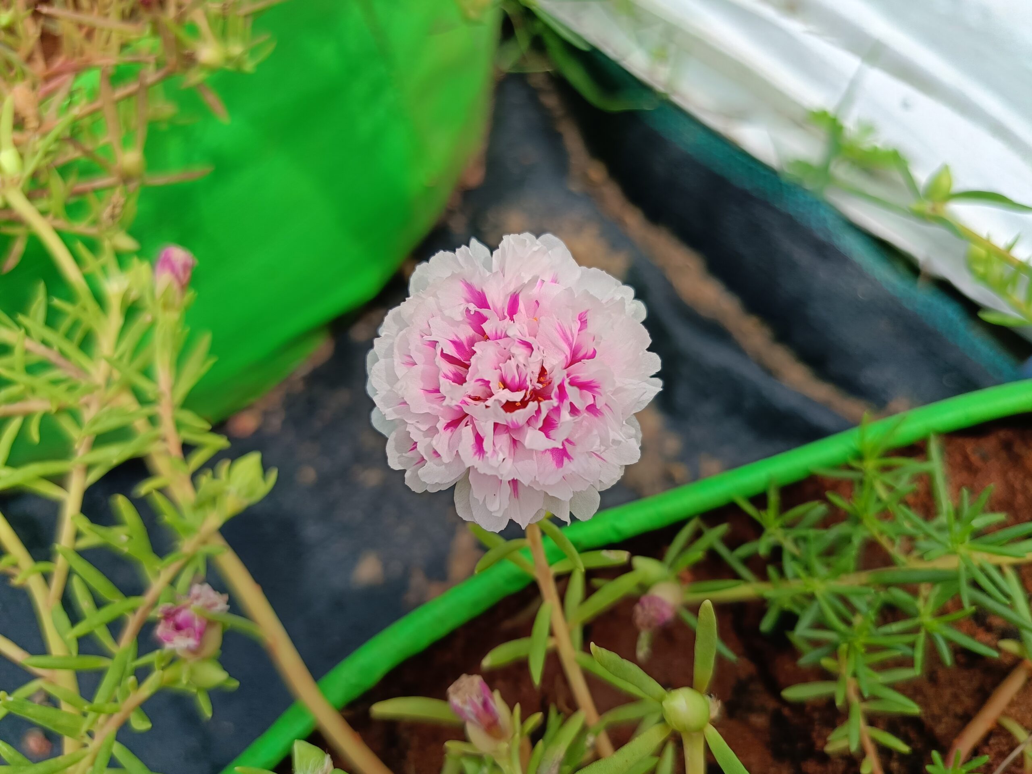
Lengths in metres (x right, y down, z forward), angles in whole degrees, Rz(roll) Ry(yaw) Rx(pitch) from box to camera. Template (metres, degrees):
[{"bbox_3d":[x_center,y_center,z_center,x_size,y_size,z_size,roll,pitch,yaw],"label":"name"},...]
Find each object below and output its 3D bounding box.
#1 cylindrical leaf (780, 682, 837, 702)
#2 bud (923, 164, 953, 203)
[{"bbox_3d":[0.076,0.079,0.185,0.015,0.004,0.004,-7,44,-6],"label":"cylindrical leaf"},{"bbox_3d":[0.130,-0.062,0.220,0.007,0.011,0.007,19,24,5],"label":"bud"}]

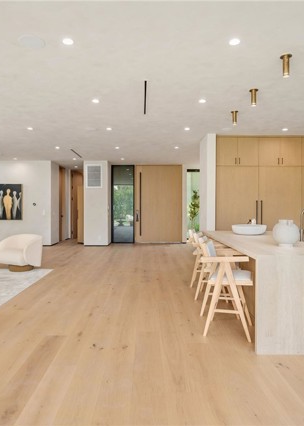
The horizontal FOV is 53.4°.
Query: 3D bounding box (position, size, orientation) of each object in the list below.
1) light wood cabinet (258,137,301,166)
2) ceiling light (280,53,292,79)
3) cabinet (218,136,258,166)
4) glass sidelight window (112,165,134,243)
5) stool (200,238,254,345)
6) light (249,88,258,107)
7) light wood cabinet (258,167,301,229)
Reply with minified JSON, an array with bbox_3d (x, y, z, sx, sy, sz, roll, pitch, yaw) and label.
[{"bbox_3d":[2.823,-1.355,6.971,0.949,0.648,0.620,0,1,-1],"label":"light wood cabinet"},{"bbox_3d":[1.472,-1.608,3.319,0.133,0.225,0.133,0,1,0],"label":"ceiling light"},{"bbox_3d":[1.963,-1.416,7.206,0.961,0.674,0.600,0,1,0],"label":"cabinet"},{"bbox_3d":[-1.096,-0.345,11.700,0.870,3.020,0.100,0,1,-2],"label":"glass sidelight window"},{"bbox_3d":[0.822,0.795,3.336,0.540,1.010,0.520,1,1,20],"label":"stool"},{"bbox_3d":[1.442,-1.629,4.282,0.128,0.218,0.128,0,1,0],"label":"light"},{"bbox_3d":[2.817,0.079,6.994,0.949,2.221,0.620,0,1,-1],"label":"light wood cabinet"}]

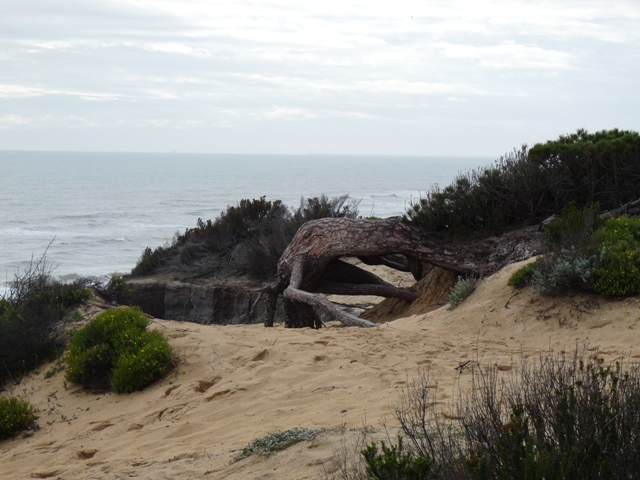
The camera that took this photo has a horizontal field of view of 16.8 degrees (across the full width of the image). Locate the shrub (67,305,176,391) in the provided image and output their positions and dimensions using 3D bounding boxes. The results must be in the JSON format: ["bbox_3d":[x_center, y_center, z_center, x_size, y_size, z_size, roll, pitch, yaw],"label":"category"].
[{"bbox_3d":[-1.537,0.835,16.500,0.810,0.600,0.750,1,2,0],"label":"shrub"}]

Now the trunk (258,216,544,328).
[{"bbox_3d":[0.784,0.312,20.800,2.700,1.080,1.150,1,2,0],"label":"trunk"}]

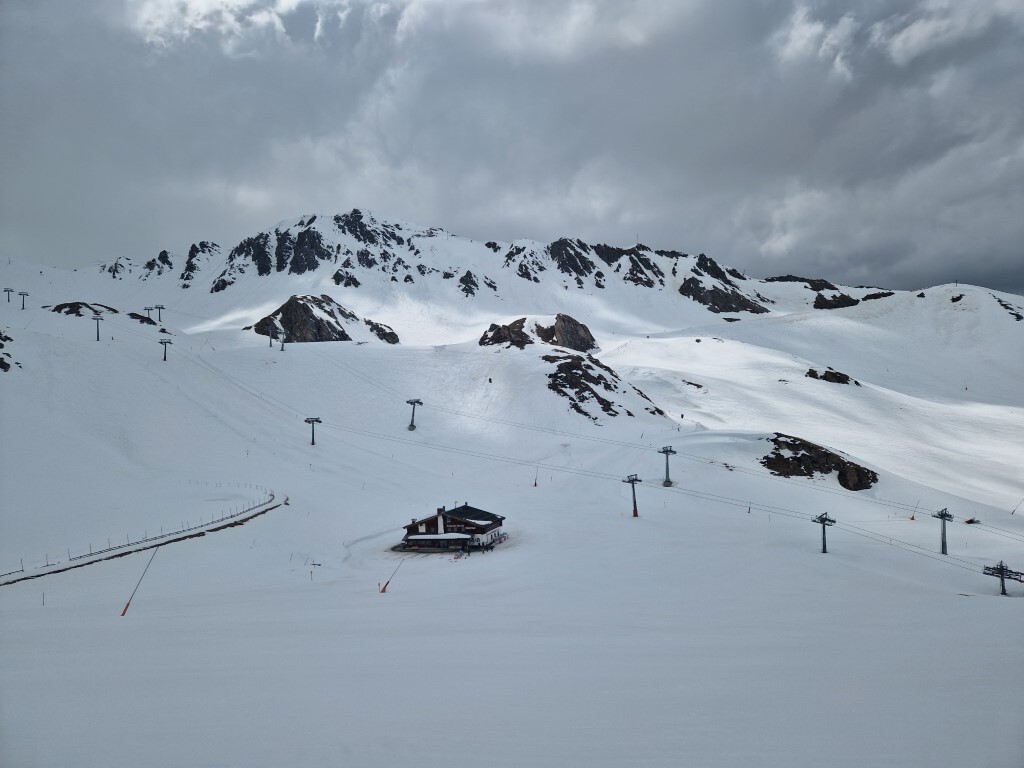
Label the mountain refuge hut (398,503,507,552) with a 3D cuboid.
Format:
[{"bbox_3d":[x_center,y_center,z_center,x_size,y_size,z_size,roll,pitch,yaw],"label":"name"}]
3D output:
[{"bbox_3d":[-16.450,40.480,193.180,23.910,9.930,23.970,-1,-4,13],"label":"mountain refuge hut"}]

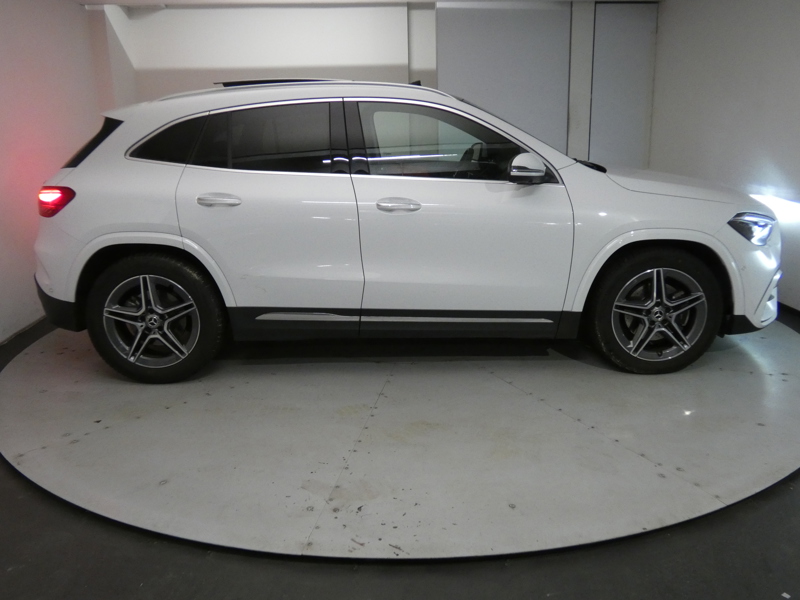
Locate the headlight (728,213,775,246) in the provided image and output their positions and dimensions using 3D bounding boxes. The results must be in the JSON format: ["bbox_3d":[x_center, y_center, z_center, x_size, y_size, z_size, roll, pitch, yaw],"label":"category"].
[{"bbox_3d":[1.950,-0.396,3.869,0.400,0.185,0.340,-1,13,0],"label":"headlight"}]

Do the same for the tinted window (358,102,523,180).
[{"bbox_3d":[0.234,-0.851,3.708,0.920,0.440,0.070,-1,-9,0],"label":"tinted window"}]

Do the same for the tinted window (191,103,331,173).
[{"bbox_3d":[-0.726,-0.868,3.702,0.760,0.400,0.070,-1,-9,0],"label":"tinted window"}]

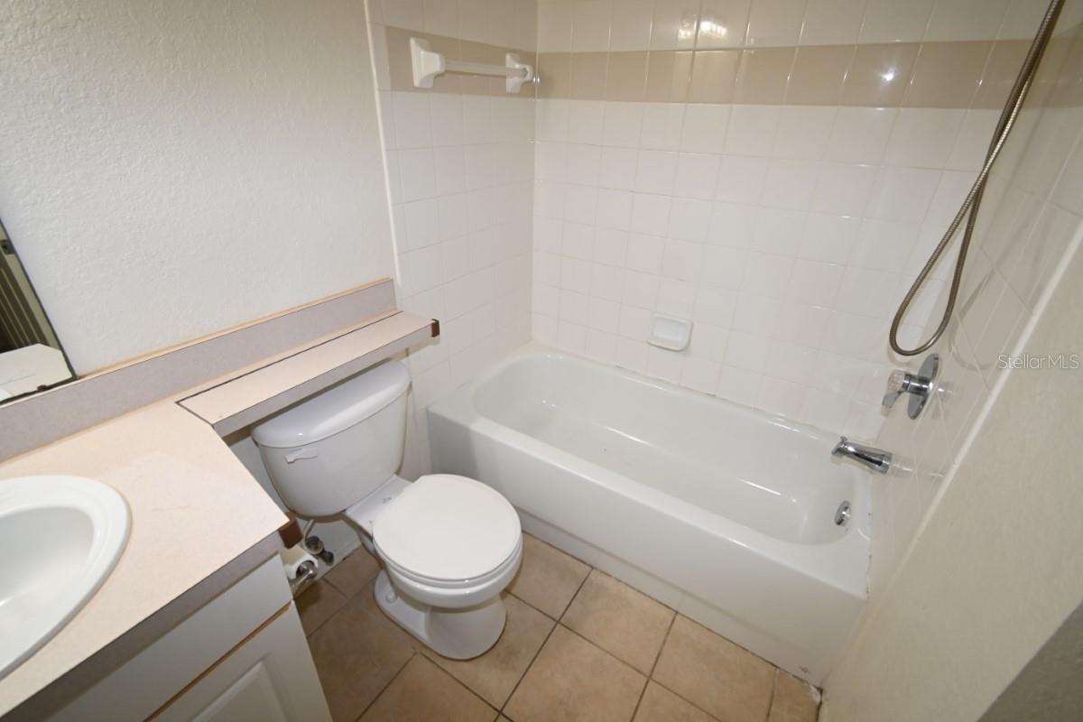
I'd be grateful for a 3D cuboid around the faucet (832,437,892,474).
[{"bbox_3d":[0.973,0.286,1.377,0.135,0.064,0.054,18,32,27],"label":"faucet"}]

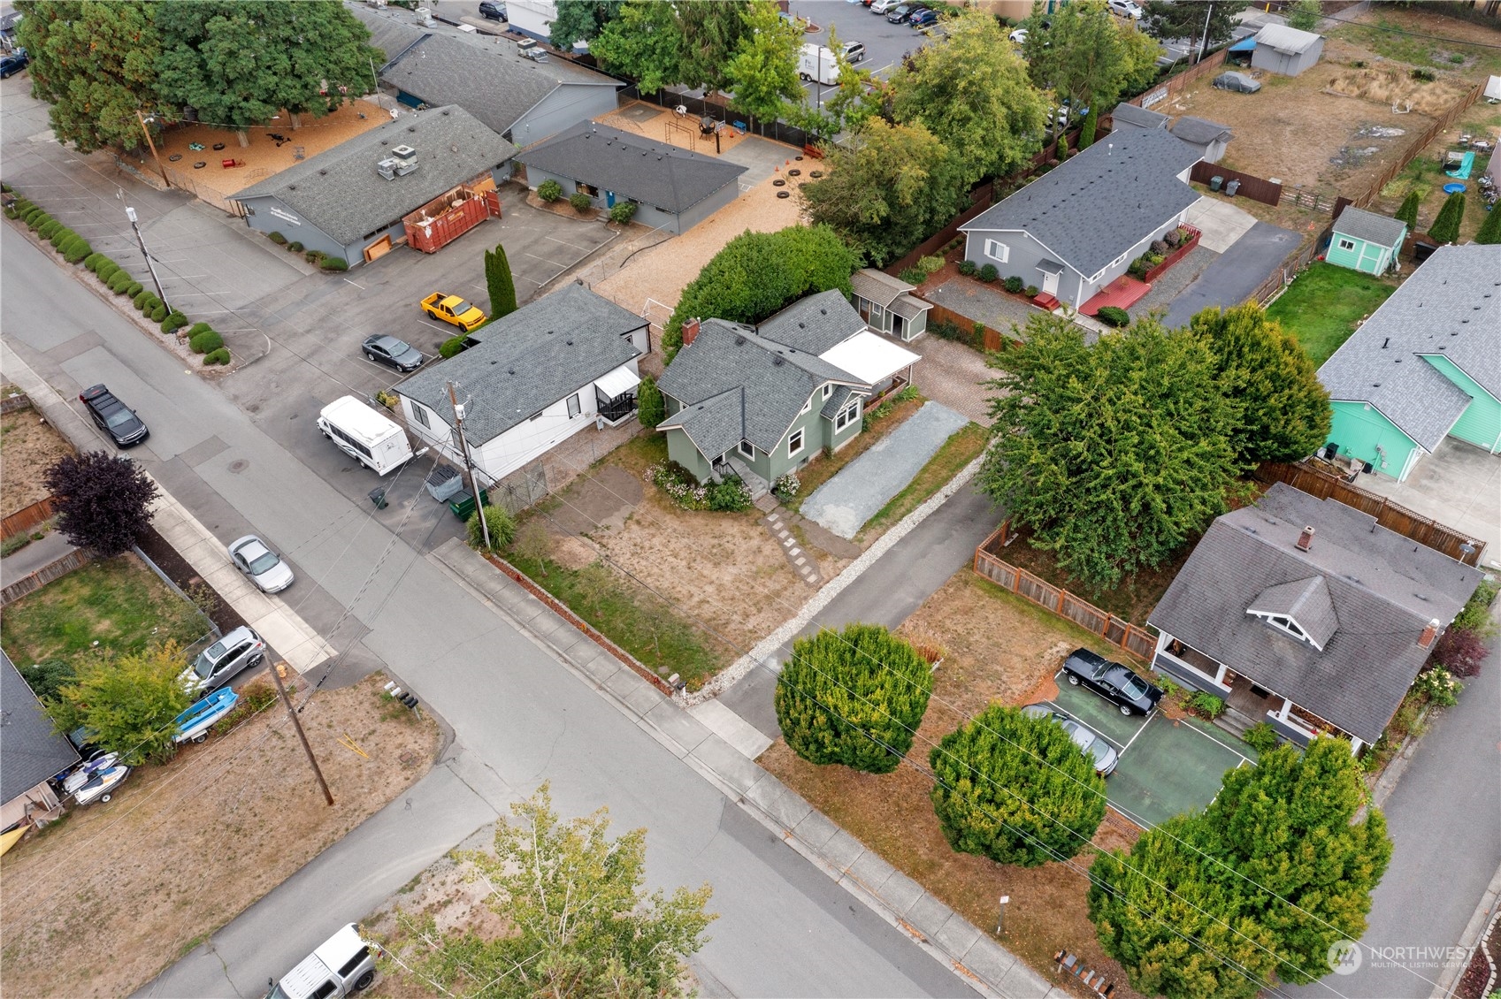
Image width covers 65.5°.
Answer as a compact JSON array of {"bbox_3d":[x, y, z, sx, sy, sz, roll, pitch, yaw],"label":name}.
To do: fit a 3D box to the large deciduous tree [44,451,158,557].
[{"bbox_3d":[-35.612,0.353,64.293,5.600,6.000,5.600,30,50,32],"label":"large deciduous tree"}]

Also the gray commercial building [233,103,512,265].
[{"bbox_3d":[-31.125,-26.992,97.283,14.200,4.800,19.200,23,46,26],"label":"gray commercial building"}]

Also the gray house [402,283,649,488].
[{"bbox_3d":[-13.832,-8.205,74.964,10.300,4.200,16.100,30,50,32],"label":"gray house"}]

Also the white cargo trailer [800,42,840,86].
[{"bbox_3d":[6.999,-43.322,116.922,6.000,2.750,2.400,28,49,32],"label":"white cargo trailer"}]

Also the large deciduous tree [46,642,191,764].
[{"bbox_3d":[-28.620,9.570,53.330,5.900,5.800,5.900,31,51,32],"label":"large deciduous tree"}]

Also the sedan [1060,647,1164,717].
[{"bbox_3d":[17.503,8.794,56.150,4.600,1.320,1.780,30,50,32],"label":"sedan"}]

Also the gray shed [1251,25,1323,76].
[{"bbox_3d":[54.650,-45.837,118.379,5.200,3.650,5.100,31,50,34],"label":"gray shed"}]

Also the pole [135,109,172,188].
[{"bbox_3d":[-50.612,-29.833,99.255,0.400,6.850,0.400,23,46,26],"label":"pole"}]

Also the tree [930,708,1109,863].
[{"bbox_3d":[10.700,11.870,47.400,7.000,6.000,7.000,-1,41,1],"label":"tree"}]

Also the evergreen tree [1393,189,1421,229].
[{"bbox_3d":[51.020,-22.414,90.211,1.750,3.200,1.750,30,50,33],"label":"evergreen tree"}]

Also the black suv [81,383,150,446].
[{"bbox_3d":[-40.810,-5.332,75.081,1.950,1.880,4.950,-33,49,-32],"label":"black suv"}]

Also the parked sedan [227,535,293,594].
[{"bbox_3d":[-26.759,3.431,63.734,4.500,1.400,1.740,31,50,34],"label":"parked sedan"}]

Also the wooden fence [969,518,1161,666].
[{"bbox_3d":[16.604,4.570,59.472,10.200,1.750,2.800,28,49,32],"label":"wooden fence"}]

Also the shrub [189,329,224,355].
[{"bbox_3d":[-38.100,-10.984,81.772,1.900,1.400,2.500,31,50,34],"label":"shrub"}]

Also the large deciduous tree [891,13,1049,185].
[{"bbox_3d":[17.807,-32.920,95.888,12.600,13.800,12.600,-1,40,1],"label":"large deciduous tree"}]

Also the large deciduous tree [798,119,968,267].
[{"bbox_3d":[9.399,-23.980,88.676,12.000,9.400,12.000,-1,40,1],"label":"large deciduous tree"}]

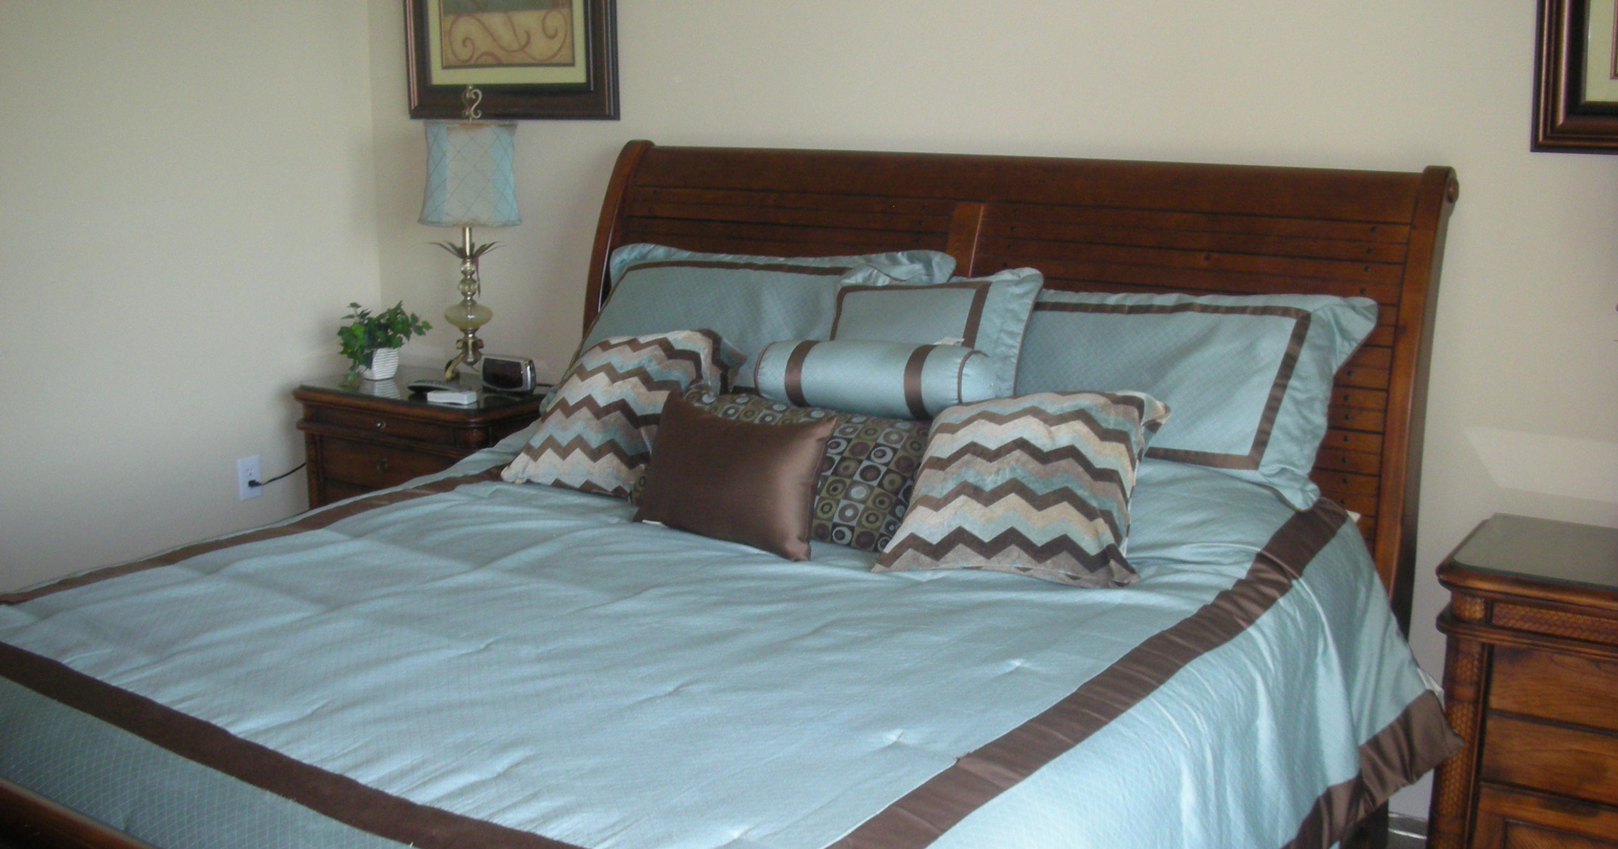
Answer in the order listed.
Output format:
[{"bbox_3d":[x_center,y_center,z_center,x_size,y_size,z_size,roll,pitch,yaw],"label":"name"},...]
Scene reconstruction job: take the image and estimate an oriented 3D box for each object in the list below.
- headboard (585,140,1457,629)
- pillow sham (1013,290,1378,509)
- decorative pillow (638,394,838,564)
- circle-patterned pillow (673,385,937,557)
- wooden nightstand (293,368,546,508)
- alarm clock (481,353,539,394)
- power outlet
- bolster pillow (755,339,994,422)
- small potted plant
[{"bbox_3d":[0.360,0.080,3.776,2.017,1.392,0.270,7,14,31],"label":"headboard"},{"bbox_3d":[0.567,-0.088,3.138,0.900,0.160,0.490,7,59,31],"label":"pillow sham"},{"bbox_3d":[-0.134,0.084,2.931,0.390,0.260,0.130,9,-13,35],"label":"decorative pillow"},{"bbox_3d":[-0.012,0.054,3.115,0.590,0.310,0.140,8,-24,33],"label":"circle-patterned pillow"},{"bbox_3d":[-1.004,0.280,4.549,0.680,0.750,0.460,7,14,31],"label":"wooden nightstand"},{"bbox_3d":[-0.815,-0.147,4.507,0.160,0.105,0.080,7,14,31],"label":"alarm clock"},{"bbox_3d":[-1.554,0.149,4.558,0.012,0.118,0.073,7,14,31],"label":"power outlet"},{"bbox_3d":[0.122,-0.099,3.128,0.480,0.140,0.140,7,14,31],"label":"bolster pillow"},{"bbox_3d":[-1.203,-0.232,4.633,0.230,0.220,0.210,7,14,31],"label":"small potted plant"}]

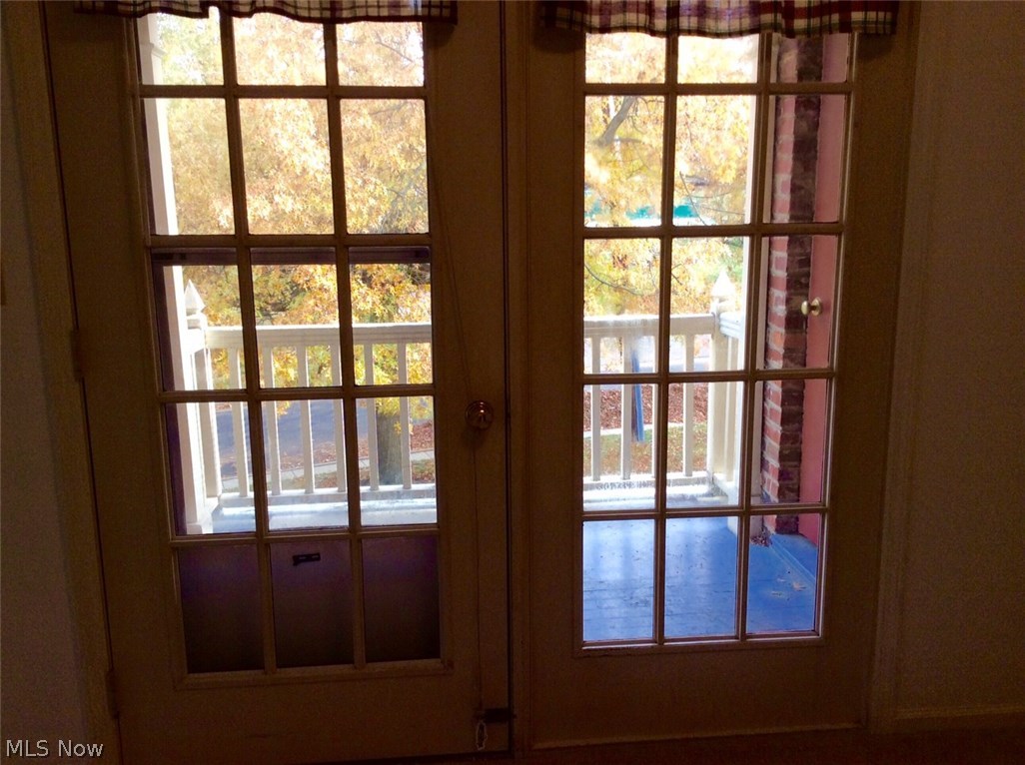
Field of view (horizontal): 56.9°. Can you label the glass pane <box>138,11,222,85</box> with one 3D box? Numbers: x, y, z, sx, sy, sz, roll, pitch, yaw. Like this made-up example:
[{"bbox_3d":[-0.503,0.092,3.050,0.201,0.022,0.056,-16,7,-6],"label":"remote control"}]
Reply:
[{"bbox_3d":[-0.680,-0.747,1.919,0.176,0.273,0.020,-2,12,-5],"label":"glass pane"}]

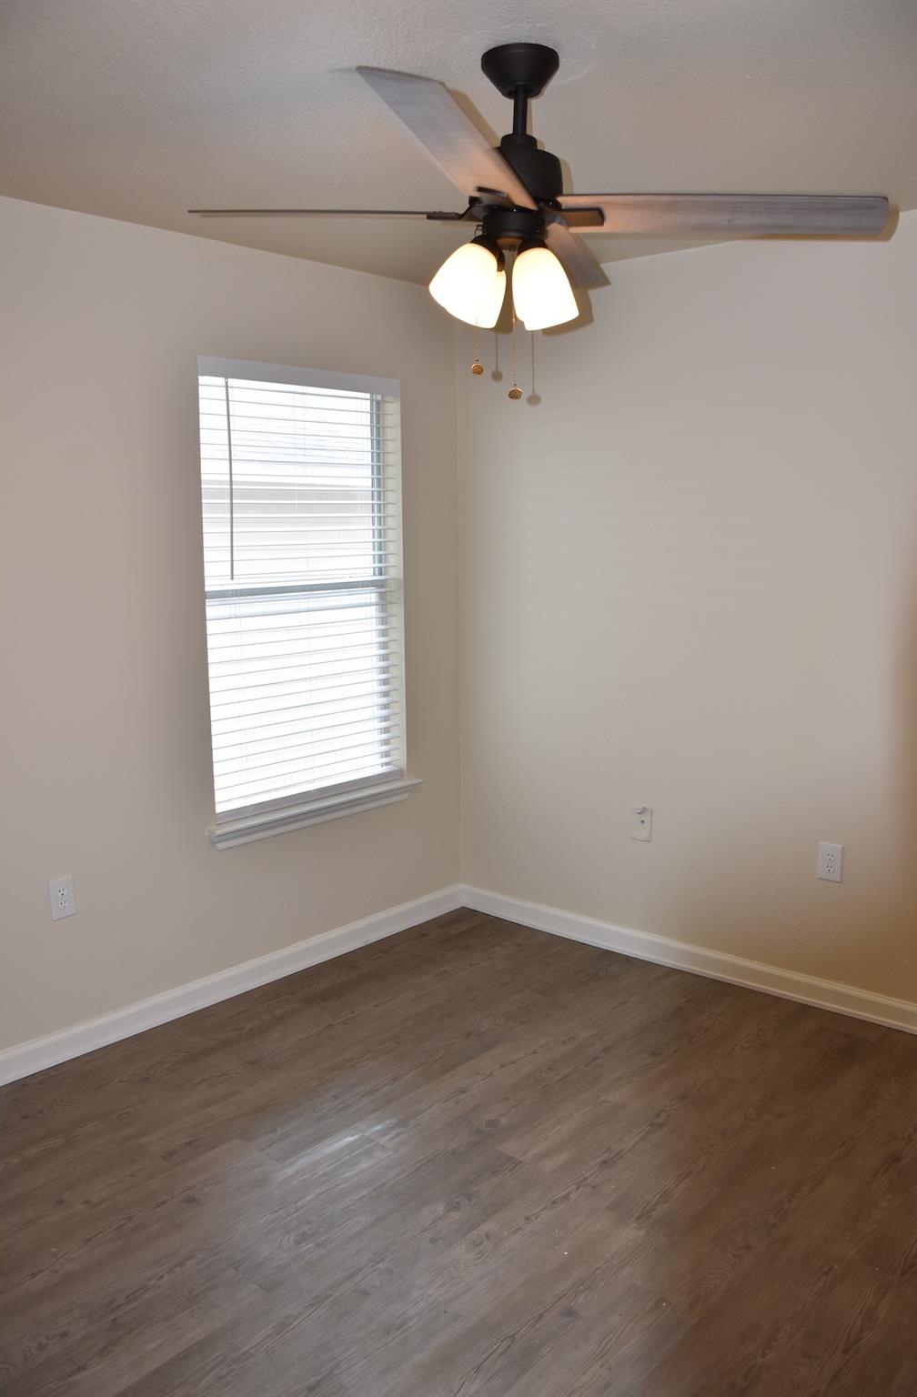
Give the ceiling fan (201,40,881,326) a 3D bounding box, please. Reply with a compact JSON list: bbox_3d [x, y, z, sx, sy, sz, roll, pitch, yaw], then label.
[{"bbox_3d":[0.110,-0.958,2.017,1.280,0.520,1.280,2,10,16],"label":"ceiling fan"}]

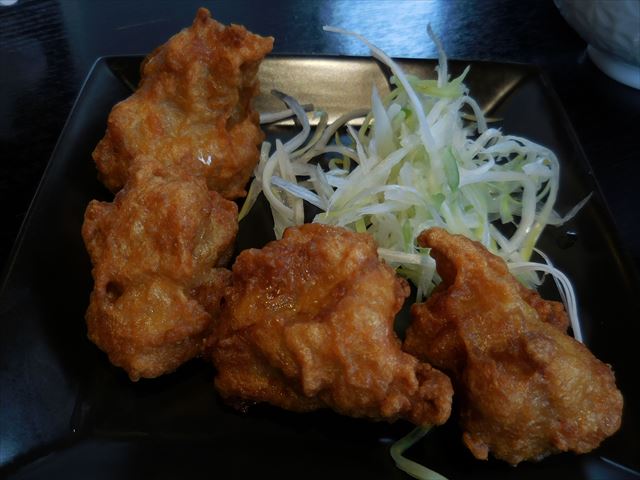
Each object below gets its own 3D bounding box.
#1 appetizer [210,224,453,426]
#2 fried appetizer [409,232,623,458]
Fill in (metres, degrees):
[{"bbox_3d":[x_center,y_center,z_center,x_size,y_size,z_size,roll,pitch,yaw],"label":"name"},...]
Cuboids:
[{"bbox_3d":[0.004,0.025,0.194,0.070,0.039,0.058,10,52,7],"label":"appetizer"},{"bbox_3d":[0.056,0.034,0.188,0.049,0.040,0.074,-22,55,-18],"label":"fried appetizer"}]

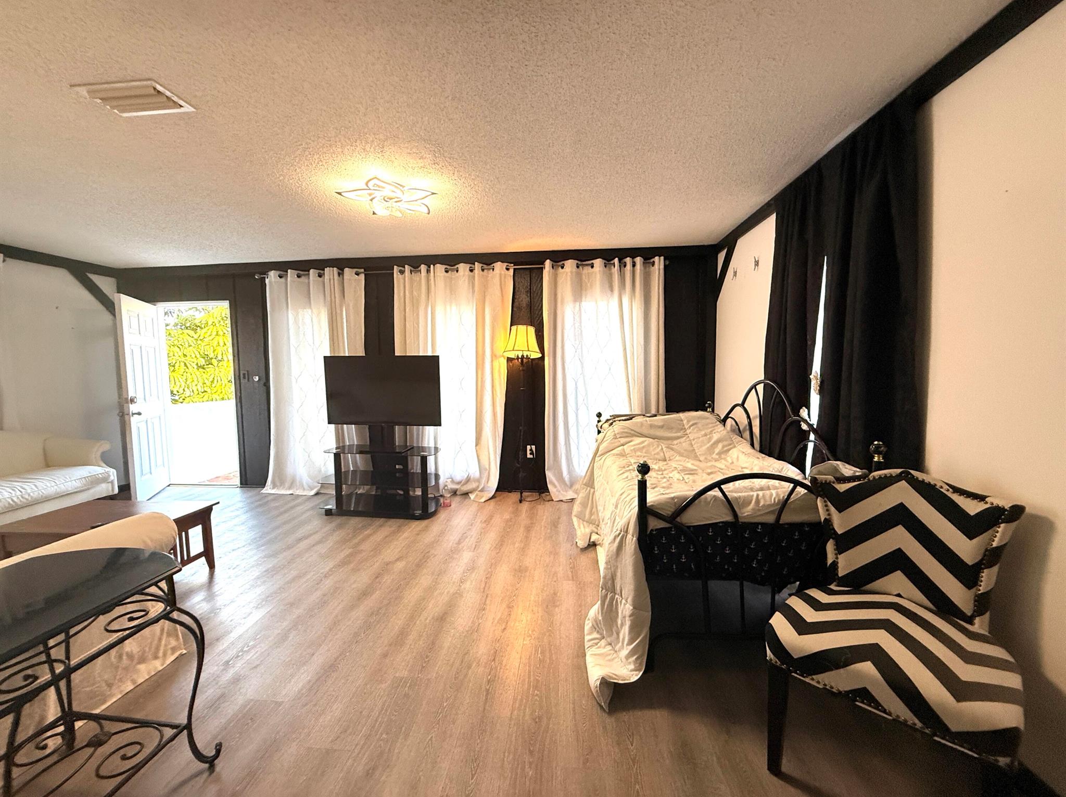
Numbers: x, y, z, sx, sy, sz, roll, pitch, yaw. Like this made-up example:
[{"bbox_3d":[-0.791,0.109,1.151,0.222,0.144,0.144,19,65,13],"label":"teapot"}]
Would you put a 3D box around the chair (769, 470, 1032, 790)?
[{"bbox_3d":[1.124,0.720,1.377,0.540,0.895,0.620,3,6,44],"label":"chair"}]

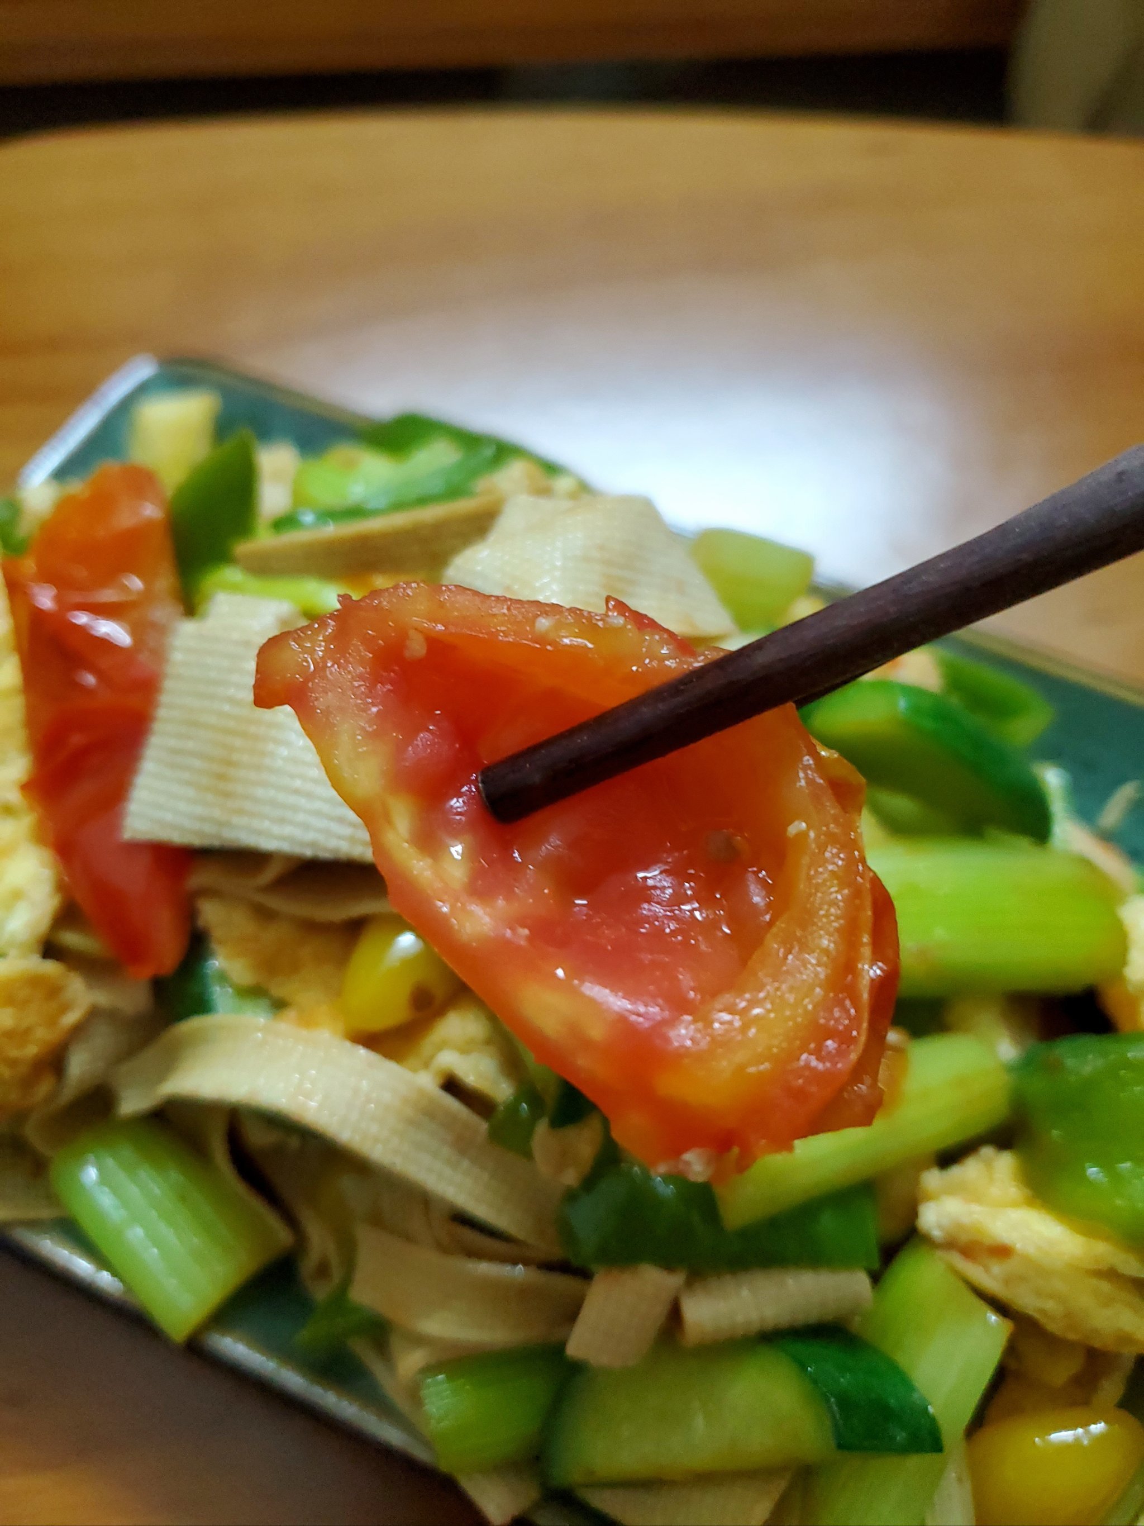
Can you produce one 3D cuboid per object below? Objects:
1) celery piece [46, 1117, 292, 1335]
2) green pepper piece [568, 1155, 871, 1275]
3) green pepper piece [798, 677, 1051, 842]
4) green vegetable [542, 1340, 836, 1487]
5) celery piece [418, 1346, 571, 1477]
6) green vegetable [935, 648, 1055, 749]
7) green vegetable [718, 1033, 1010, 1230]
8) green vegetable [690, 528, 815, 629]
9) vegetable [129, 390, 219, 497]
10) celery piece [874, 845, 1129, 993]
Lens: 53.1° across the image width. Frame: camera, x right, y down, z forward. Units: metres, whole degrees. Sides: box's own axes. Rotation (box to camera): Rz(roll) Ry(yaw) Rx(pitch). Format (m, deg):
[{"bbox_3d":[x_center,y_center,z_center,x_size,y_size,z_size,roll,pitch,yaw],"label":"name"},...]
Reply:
[{"bbox_3d":[-0.058,0.067,0.167,0.026,0.010,0.019,44,65,9],"label":"celery piece"},{"bbox_3d":[0.022,0.067,0.169,0.045,0.009,0.014,1,58,-2],"label":"green pepper piece"},{"bbox_3d":[0.067,0.000,0.216,0.039,0.017,0.013,19,59,5],"label":"green pepper piece"},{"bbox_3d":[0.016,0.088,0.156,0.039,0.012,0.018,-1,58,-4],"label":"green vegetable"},{"bbox_3d":[-0.010,0.088,0.156,0.019,0.010,0.016,-4,58,2],"label":"celery piece"},{"bbox_3d":[0.088,-0.013,0.236,0.019,0.010,0.013,28,61,14],"label":"green vegetable"},{"bbox_3d":[0.043,0.054,0.170,0.041,0.010,0.014,-19,61,-14],"label":"green vegetable"},{"bbox_3d":[0.037,-0.038,0.237,0.022,0.012,0.014,15,59,6],"label":"green vegetable"},{"bbox_3d":[-0.089,-0.072,0.257,0.017,0.010,0.020,0,64,-3],"label":"vegetable"},{"bbox_3d":[0.069,0.026,0.196,0.044,0.013,0.020,1,58,-6],"label":"celery piece"}]

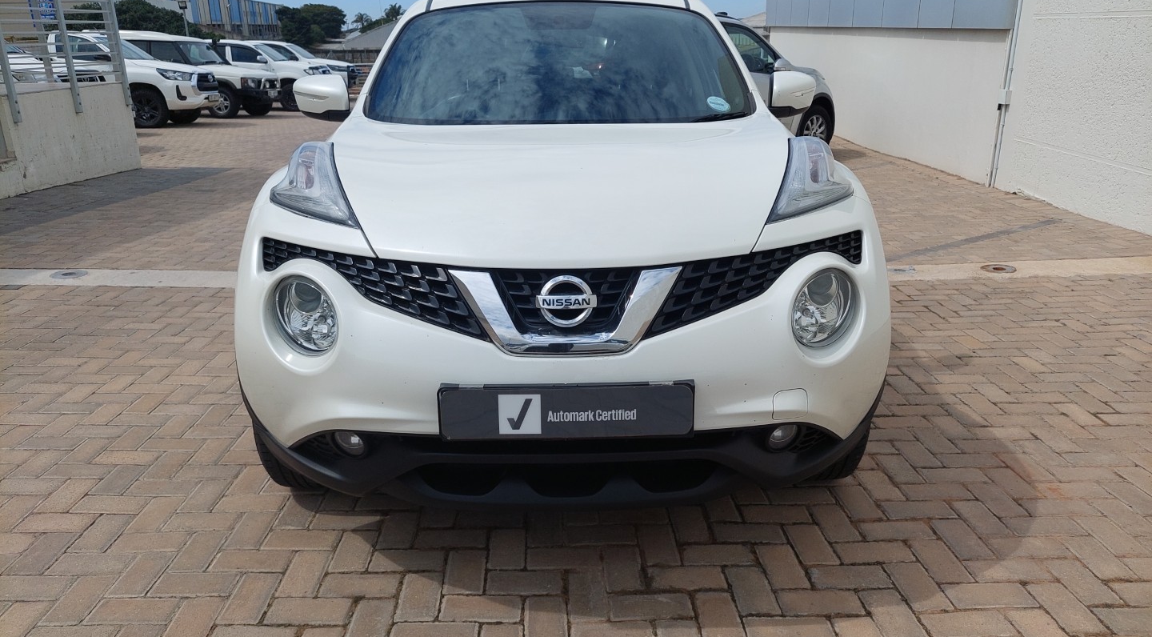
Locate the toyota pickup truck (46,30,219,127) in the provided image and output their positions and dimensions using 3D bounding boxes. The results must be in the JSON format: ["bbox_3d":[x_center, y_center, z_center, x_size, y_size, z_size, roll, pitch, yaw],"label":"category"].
[{"bbox_3d":[-10.000,-4.780,16.080,5.250,1.800,1.850,-1,18,-2],"label":"toyota pickup truck"}]

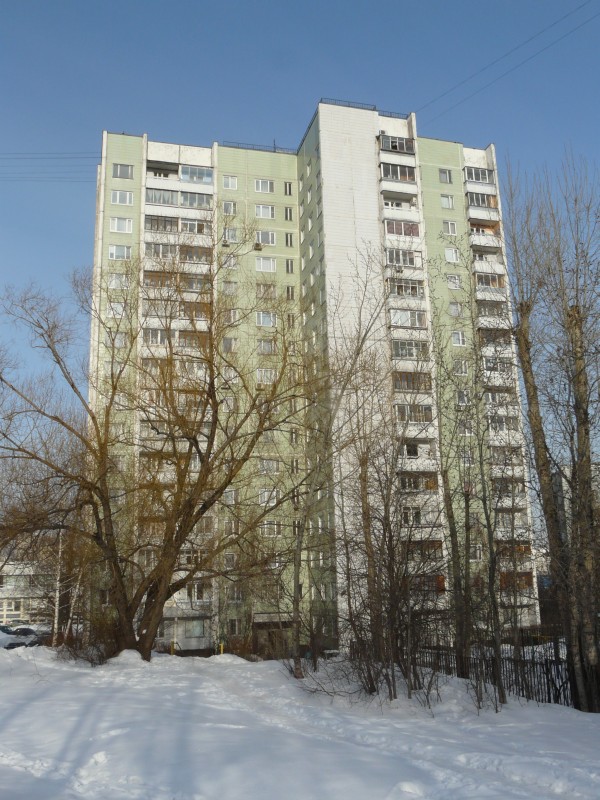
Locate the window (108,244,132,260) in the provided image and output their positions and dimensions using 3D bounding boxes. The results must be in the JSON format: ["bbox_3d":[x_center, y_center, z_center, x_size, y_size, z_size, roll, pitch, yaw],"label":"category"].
[{"bbox_3d":[-16.615,-13.578,68.414,1.959,1.341,0.150,2,-14,-15],"label":"window"}]

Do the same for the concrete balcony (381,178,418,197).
[{"bbox_3d":[8.874,-19.042,67.428,3.507,1.153,1.200,2,-14,-15],"label":"concrete balcony"}]

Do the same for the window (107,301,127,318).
[{"bbox_3d":[-16.518,-8.148,67.444,1.987,1.451,0.200,1,-13,-12],"label":"window"}]

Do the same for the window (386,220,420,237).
[{"bbox_3d":[9.182,-15.311,66.037,3.377,1.385,0.120,2,-14,-15],"label":"window"}]

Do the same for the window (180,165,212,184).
[{"bbox_3d":[-9.897,-21.595,71.210,3.173,1.882,0.120,2,-14,-15],"label":"window"}]

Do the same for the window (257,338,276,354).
[{"bbox_3d":[-3.024,-4.863,69.694,1.946,1.422,0.200,1,-13,-12],"label":"window"}]

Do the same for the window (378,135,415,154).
[{"bbox_3d":[8.979,-23.316,67.731,3.320,1.480,0.200,1,-13,-12],"label":"window"}]

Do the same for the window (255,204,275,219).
[{"bbox_3d":[-3.383,-18.495,72.860,1.946,1.422,0.200,1,-13,-12],"label":"window"}]

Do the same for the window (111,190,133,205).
[{"bbox_3d":[-16.709,-18.937,69.683,1.989,1.380,0.150,2,-14,-15],"label":"window"}]

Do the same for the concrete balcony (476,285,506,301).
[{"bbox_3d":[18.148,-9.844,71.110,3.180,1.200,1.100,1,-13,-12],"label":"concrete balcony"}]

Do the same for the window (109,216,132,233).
[{"bbox_3d":[-16.733,-16.327,69.343,1.987,1.451,0.200,1,-13,-12],"label":"window"}]

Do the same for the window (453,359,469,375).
[{"bbox_3d":[14.924,-2.963,68.402,1.471,1.410,0.150,2,-14,-15],"label":"window"}]

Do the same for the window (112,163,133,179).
[{"bbox_3d":[-16.877,-21.781,70.610,1.987,1.451,0.200,1,-13,-12],"label":"window"}]

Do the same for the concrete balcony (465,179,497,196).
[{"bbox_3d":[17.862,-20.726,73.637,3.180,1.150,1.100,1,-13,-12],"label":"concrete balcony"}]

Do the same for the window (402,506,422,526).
[{"bbox_3d":[9.053,9.449,60.013,1.729,1.542,0.120,2,-14,-15],"label":"window"}]

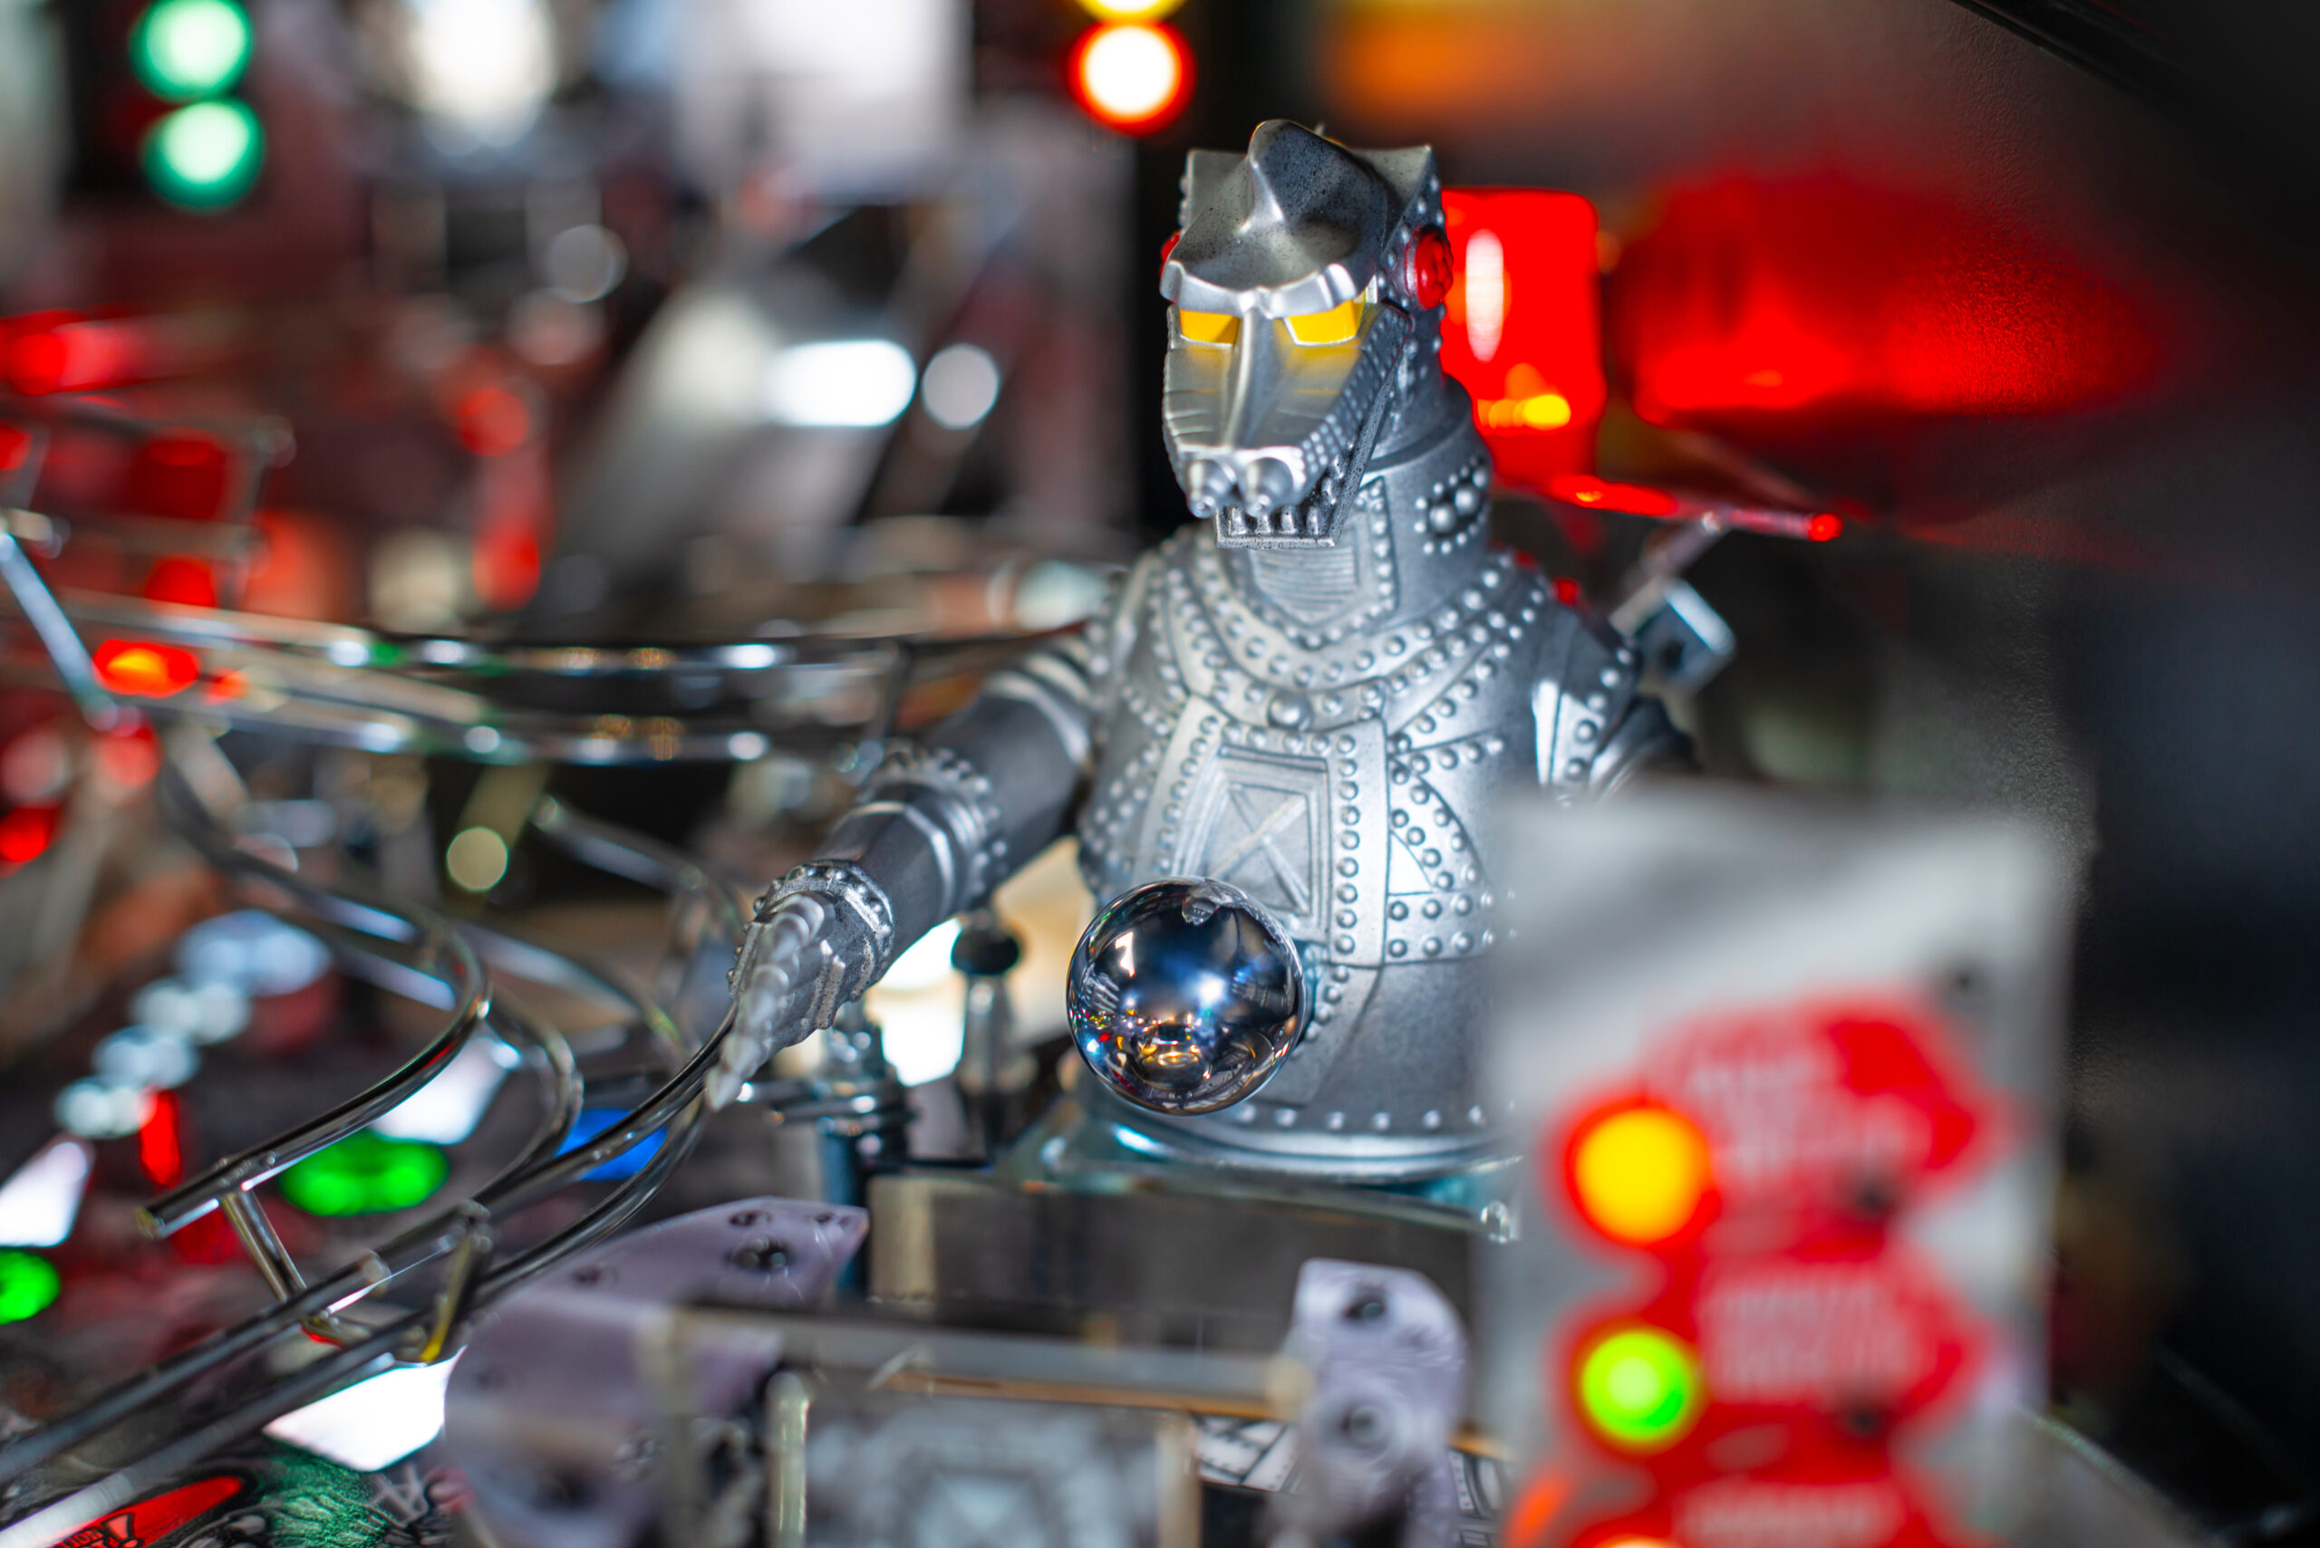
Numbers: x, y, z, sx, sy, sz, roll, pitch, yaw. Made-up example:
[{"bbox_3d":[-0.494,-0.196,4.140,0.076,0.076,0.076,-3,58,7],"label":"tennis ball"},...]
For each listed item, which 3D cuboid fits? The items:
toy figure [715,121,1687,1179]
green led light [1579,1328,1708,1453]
[{"bbox_3d":[0.012,-0.015,0.377,0.088,0.123,0.108,5,12,25],"label":"toy figure"},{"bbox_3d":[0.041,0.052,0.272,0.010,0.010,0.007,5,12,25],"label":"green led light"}]

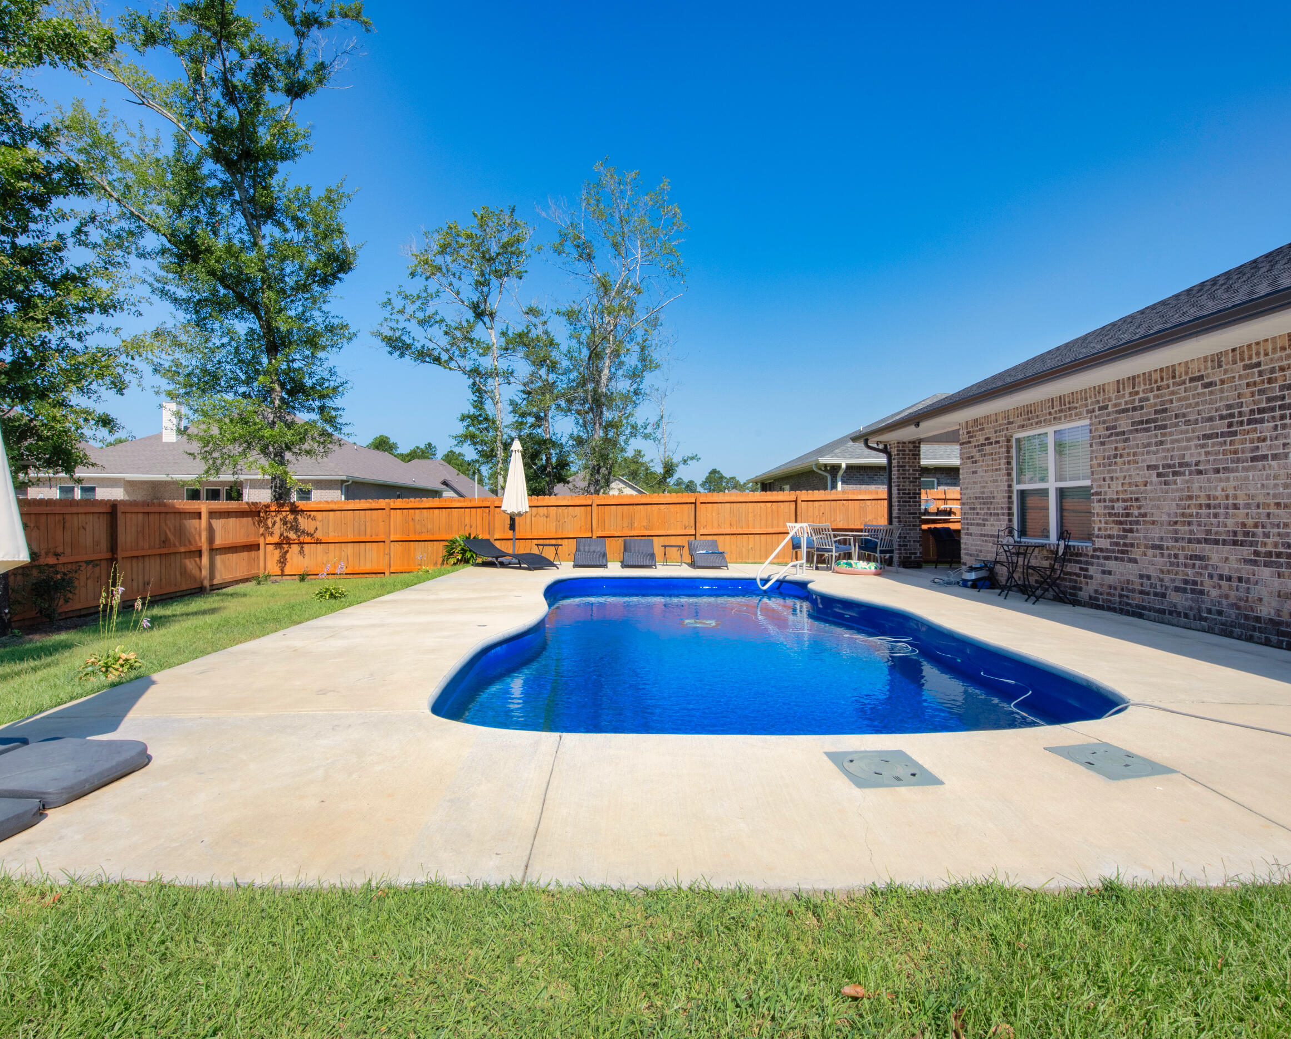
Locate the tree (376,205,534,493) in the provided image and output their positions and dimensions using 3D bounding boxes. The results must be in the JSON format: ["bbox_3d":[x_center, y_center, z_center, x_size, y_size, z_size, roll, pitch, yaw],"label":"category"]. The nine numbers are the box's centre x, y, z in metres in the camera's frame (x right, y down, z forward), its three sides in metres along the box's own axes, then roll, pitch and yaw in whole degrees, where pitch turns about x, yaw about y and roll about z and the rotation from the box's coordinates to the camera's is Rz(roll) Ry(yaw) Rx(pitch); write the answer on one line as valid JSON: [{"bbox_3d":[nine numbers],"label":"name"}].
[{"bbox_3d":[-7.450,-5.650,27.000,6.200,13.200,5.600,0,1,-1],"label":"tree"}]

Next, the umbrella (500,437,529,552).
[{"bbox_3d":[-2.830,-0.400,15.000,0.600,2.680,0.600,0,1,-1],"label":"umbrella"}]

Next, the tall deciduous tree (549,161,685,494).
[{"bbox_3d":[-1.070,-6.200,26.000,5.100,14.400,5.000,0,1,-1],"label":"tall deciduous tree"}]

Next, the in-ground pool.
[{"bbox_3d":[0.790,1.774,7.940,4.500,1.450,8.700,0,1,-1],"label":"in-ground pool"}]

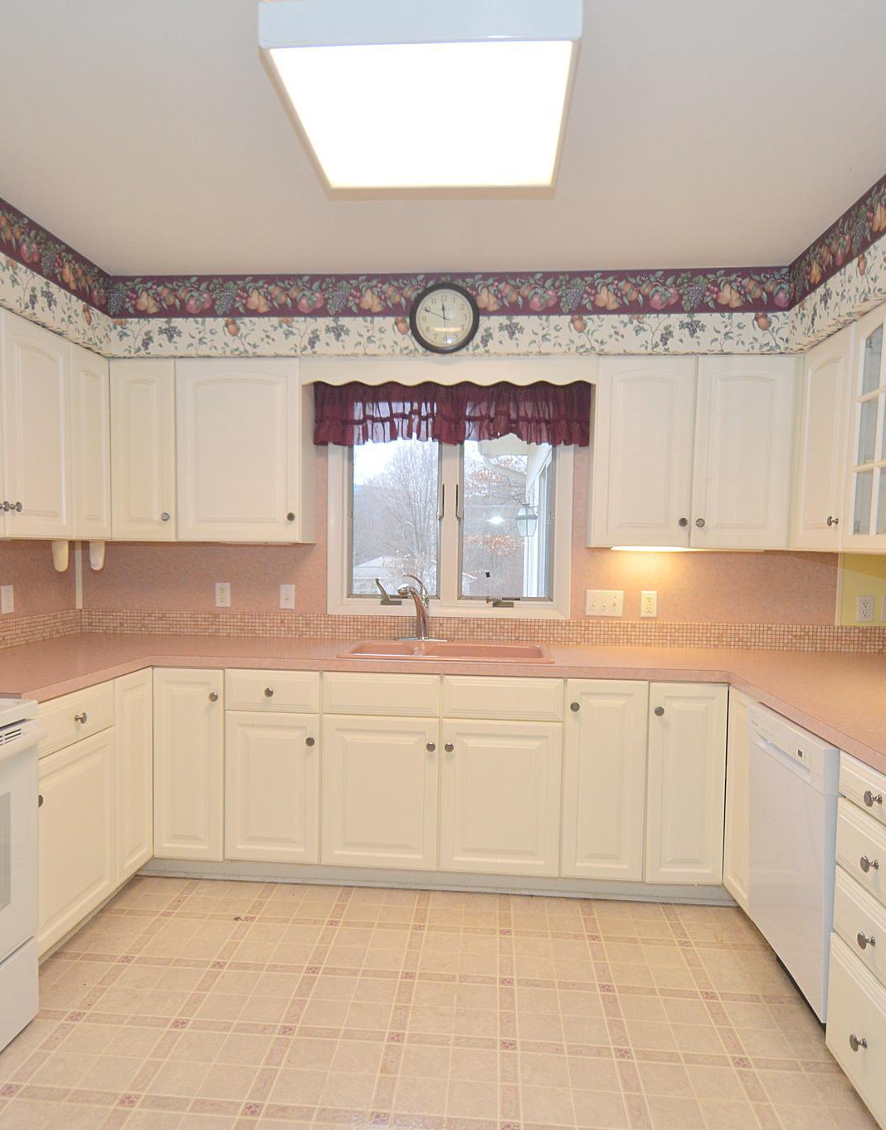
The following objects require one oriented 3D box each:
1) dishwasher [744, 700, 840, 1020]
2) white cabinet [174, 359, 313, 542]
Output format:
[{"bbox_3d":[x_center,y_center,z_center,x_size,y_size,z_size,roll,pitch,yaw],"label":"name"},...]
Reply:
[{"bbox_3d":[1.290,0.855,2.062,0.600,0.790,0.585,1,2,4],"label":"dishwasher"},{"bbox_3d":[-0.853,-0.489,3.124,0.532,0.771,0.300,1,2,4],"label":"white cabinet"}]

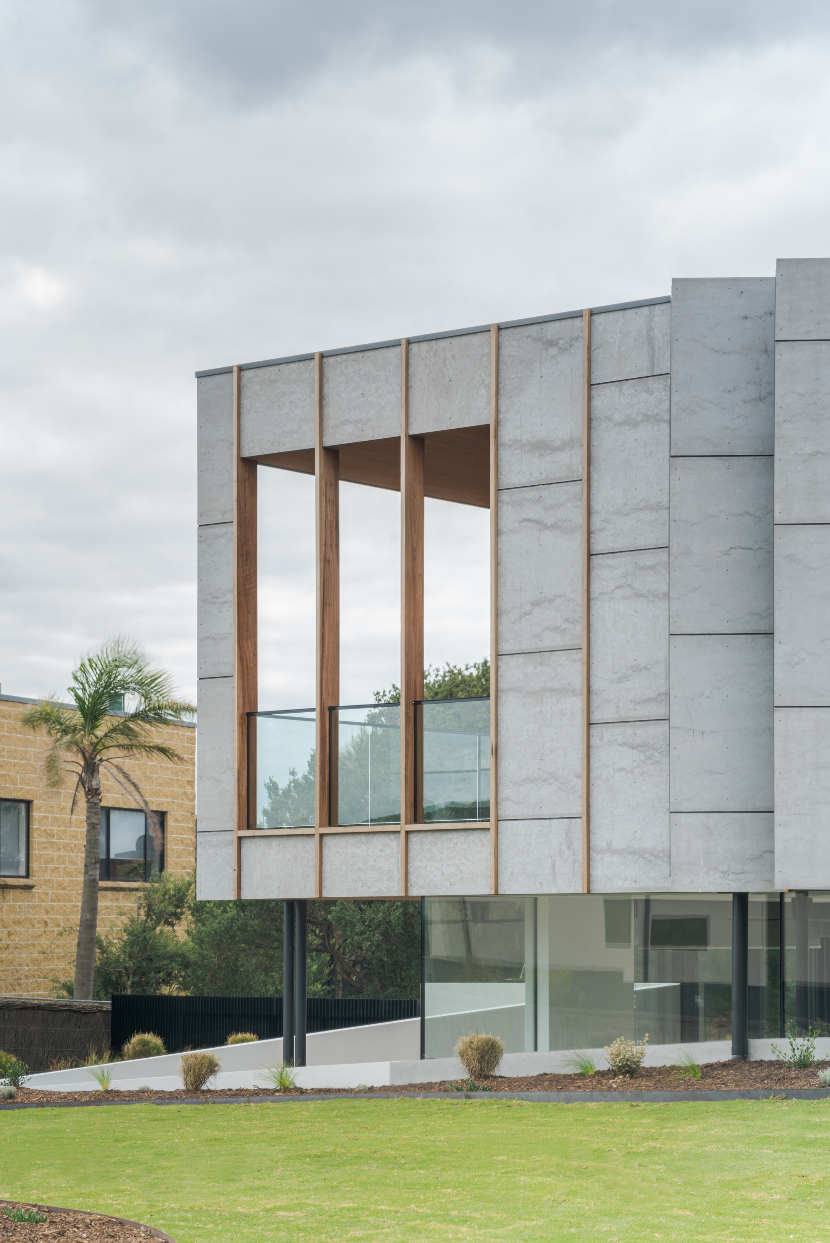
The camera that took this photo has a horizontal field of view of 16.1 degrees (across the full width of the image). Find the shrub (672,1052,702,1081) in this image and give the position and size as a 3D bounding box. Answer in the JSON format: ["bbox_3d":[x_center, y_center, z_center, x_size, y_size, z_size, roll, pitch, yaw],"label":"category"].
[{"bbox_3d":[1.802,2.950,19.454,0.182,0.188,0.200,0,-6,0],"label":"shrub"}]

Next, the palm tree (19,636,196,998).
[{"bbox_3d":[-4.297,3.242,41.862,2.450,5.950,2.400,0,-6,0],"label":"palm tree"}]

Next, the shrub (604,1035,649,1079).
[{"bbox_3d":[1.434,2.948,19.897,0.277,0.290,0.290,0,-6,0],"label":"shrub"}]

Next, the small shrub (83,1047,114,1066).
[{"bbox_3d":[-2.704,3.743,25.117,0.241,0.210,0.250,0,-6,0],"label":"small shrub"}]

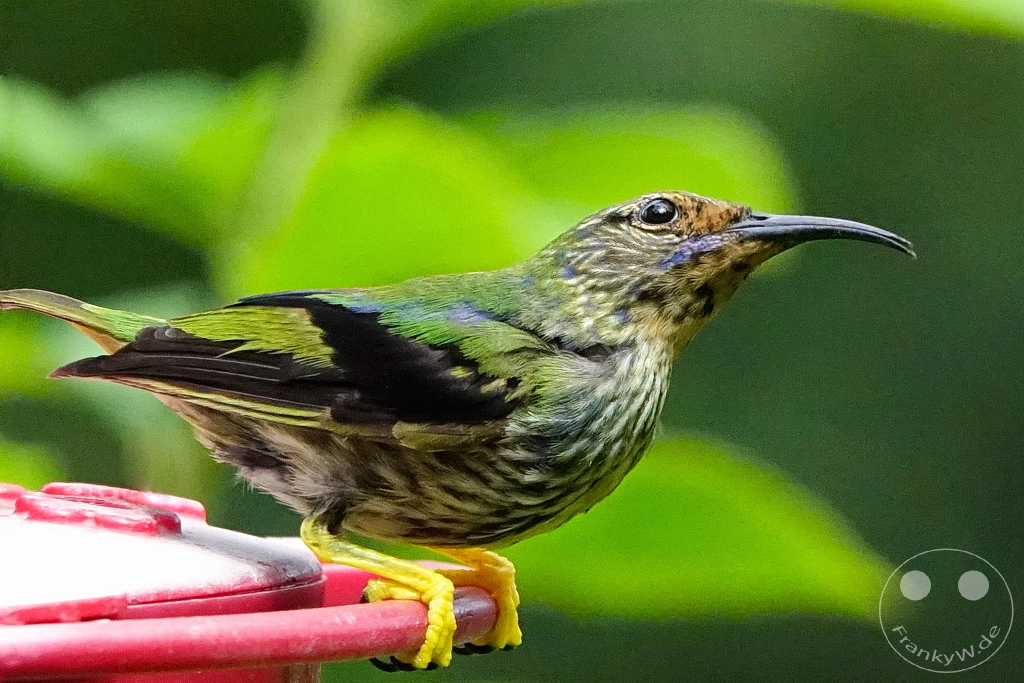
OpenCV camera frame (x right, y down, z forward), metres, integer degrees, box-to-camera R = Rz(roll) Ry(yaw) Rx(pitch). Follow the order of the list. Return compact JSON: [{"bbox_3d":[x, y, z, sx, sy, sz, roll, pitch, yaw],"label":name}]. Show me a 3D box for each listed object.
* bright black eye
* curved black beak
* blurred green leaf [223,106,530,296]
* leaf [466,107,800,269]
[{"bbox_3d":[0.016,-0.014,1.174,0.004,0.003,0.003,-1,8,-9],"label":"bright black eye"},{"bbox_3d":[0.034,-0.012,1.180,0.021,0.005,0.004,1,8,8],"label":"curved black beak"},{"bbox_3d":[-0.018,-0.018,1.380,0.042,0.027,0.015,0,8,0],"label":"blurred green leaf"},{"bbox_3d":[0.016,-0.020,1.420,0.046,0.025,0.015,0,8,0],"label":"leaf"}]

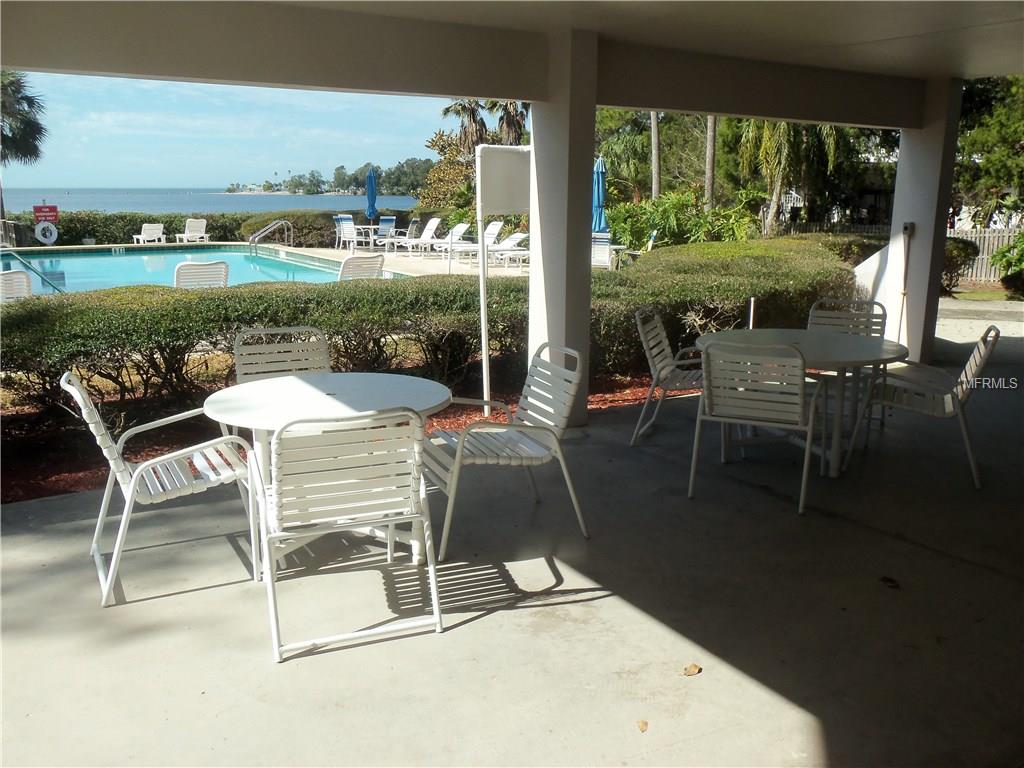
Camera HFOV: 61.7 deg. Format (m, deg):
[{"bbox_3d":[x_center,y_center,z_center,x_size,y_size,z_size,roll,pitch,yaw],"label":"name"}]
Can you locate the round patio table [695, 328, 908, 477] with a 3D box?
[{"bbox_3d":[1.716,0.098,5.243,1.210,0.700,1.210,0,13,0],"label":"round patio table"}]

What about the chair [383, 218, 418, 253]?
[{"bbox_3d":[-2.878,-3.883,22.706,0.720,0.930,0.600,3,13,13],"label":"chair"}]

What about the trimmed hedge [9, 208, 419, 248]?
[{"bbox_3d":[-9.831,-5.155,28.137,13.600,1.050,2.000,0,13,0],"label":"trimmed hedge"}]

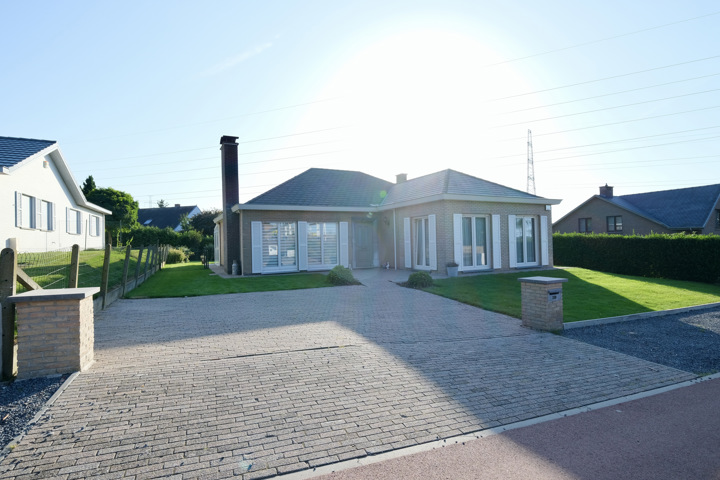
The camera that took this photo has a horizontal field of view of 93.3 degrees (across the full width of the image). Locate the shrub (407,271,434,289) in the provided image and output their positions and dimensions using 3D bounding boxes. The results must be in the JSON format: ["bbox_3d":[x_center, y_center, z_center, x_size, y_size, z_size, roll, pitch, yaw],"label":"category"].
[{"bbox_3d":[1.636,1.078,9.350,0.700,0.470,0.660,-1,-1,10],"label":"shrub"}]

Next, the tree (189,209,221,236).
[{"bbox_3d":[-16.269,-0.707,37.000,4.800,5.500,4.600,-1,-1,-24],"label":"tree"}]

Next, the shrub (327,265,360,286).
[{"bbox_3d":[-0.522,1.069,10.150,0.900,0.620,0.850,-1,-1,-3],"label":"shrub"}]

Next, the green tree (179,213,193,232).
[{"bbox_3d":[-17.450,-0.500,34.000,1.450,4.400,1.450,-1,-1,-27],"label":"green tree"}]

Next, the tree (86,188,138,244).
[{"bbox_3d":[-20.465,-1.729,28.000,3.700,5.000,3.700,-1,-1,-36],"label":"tree"}]

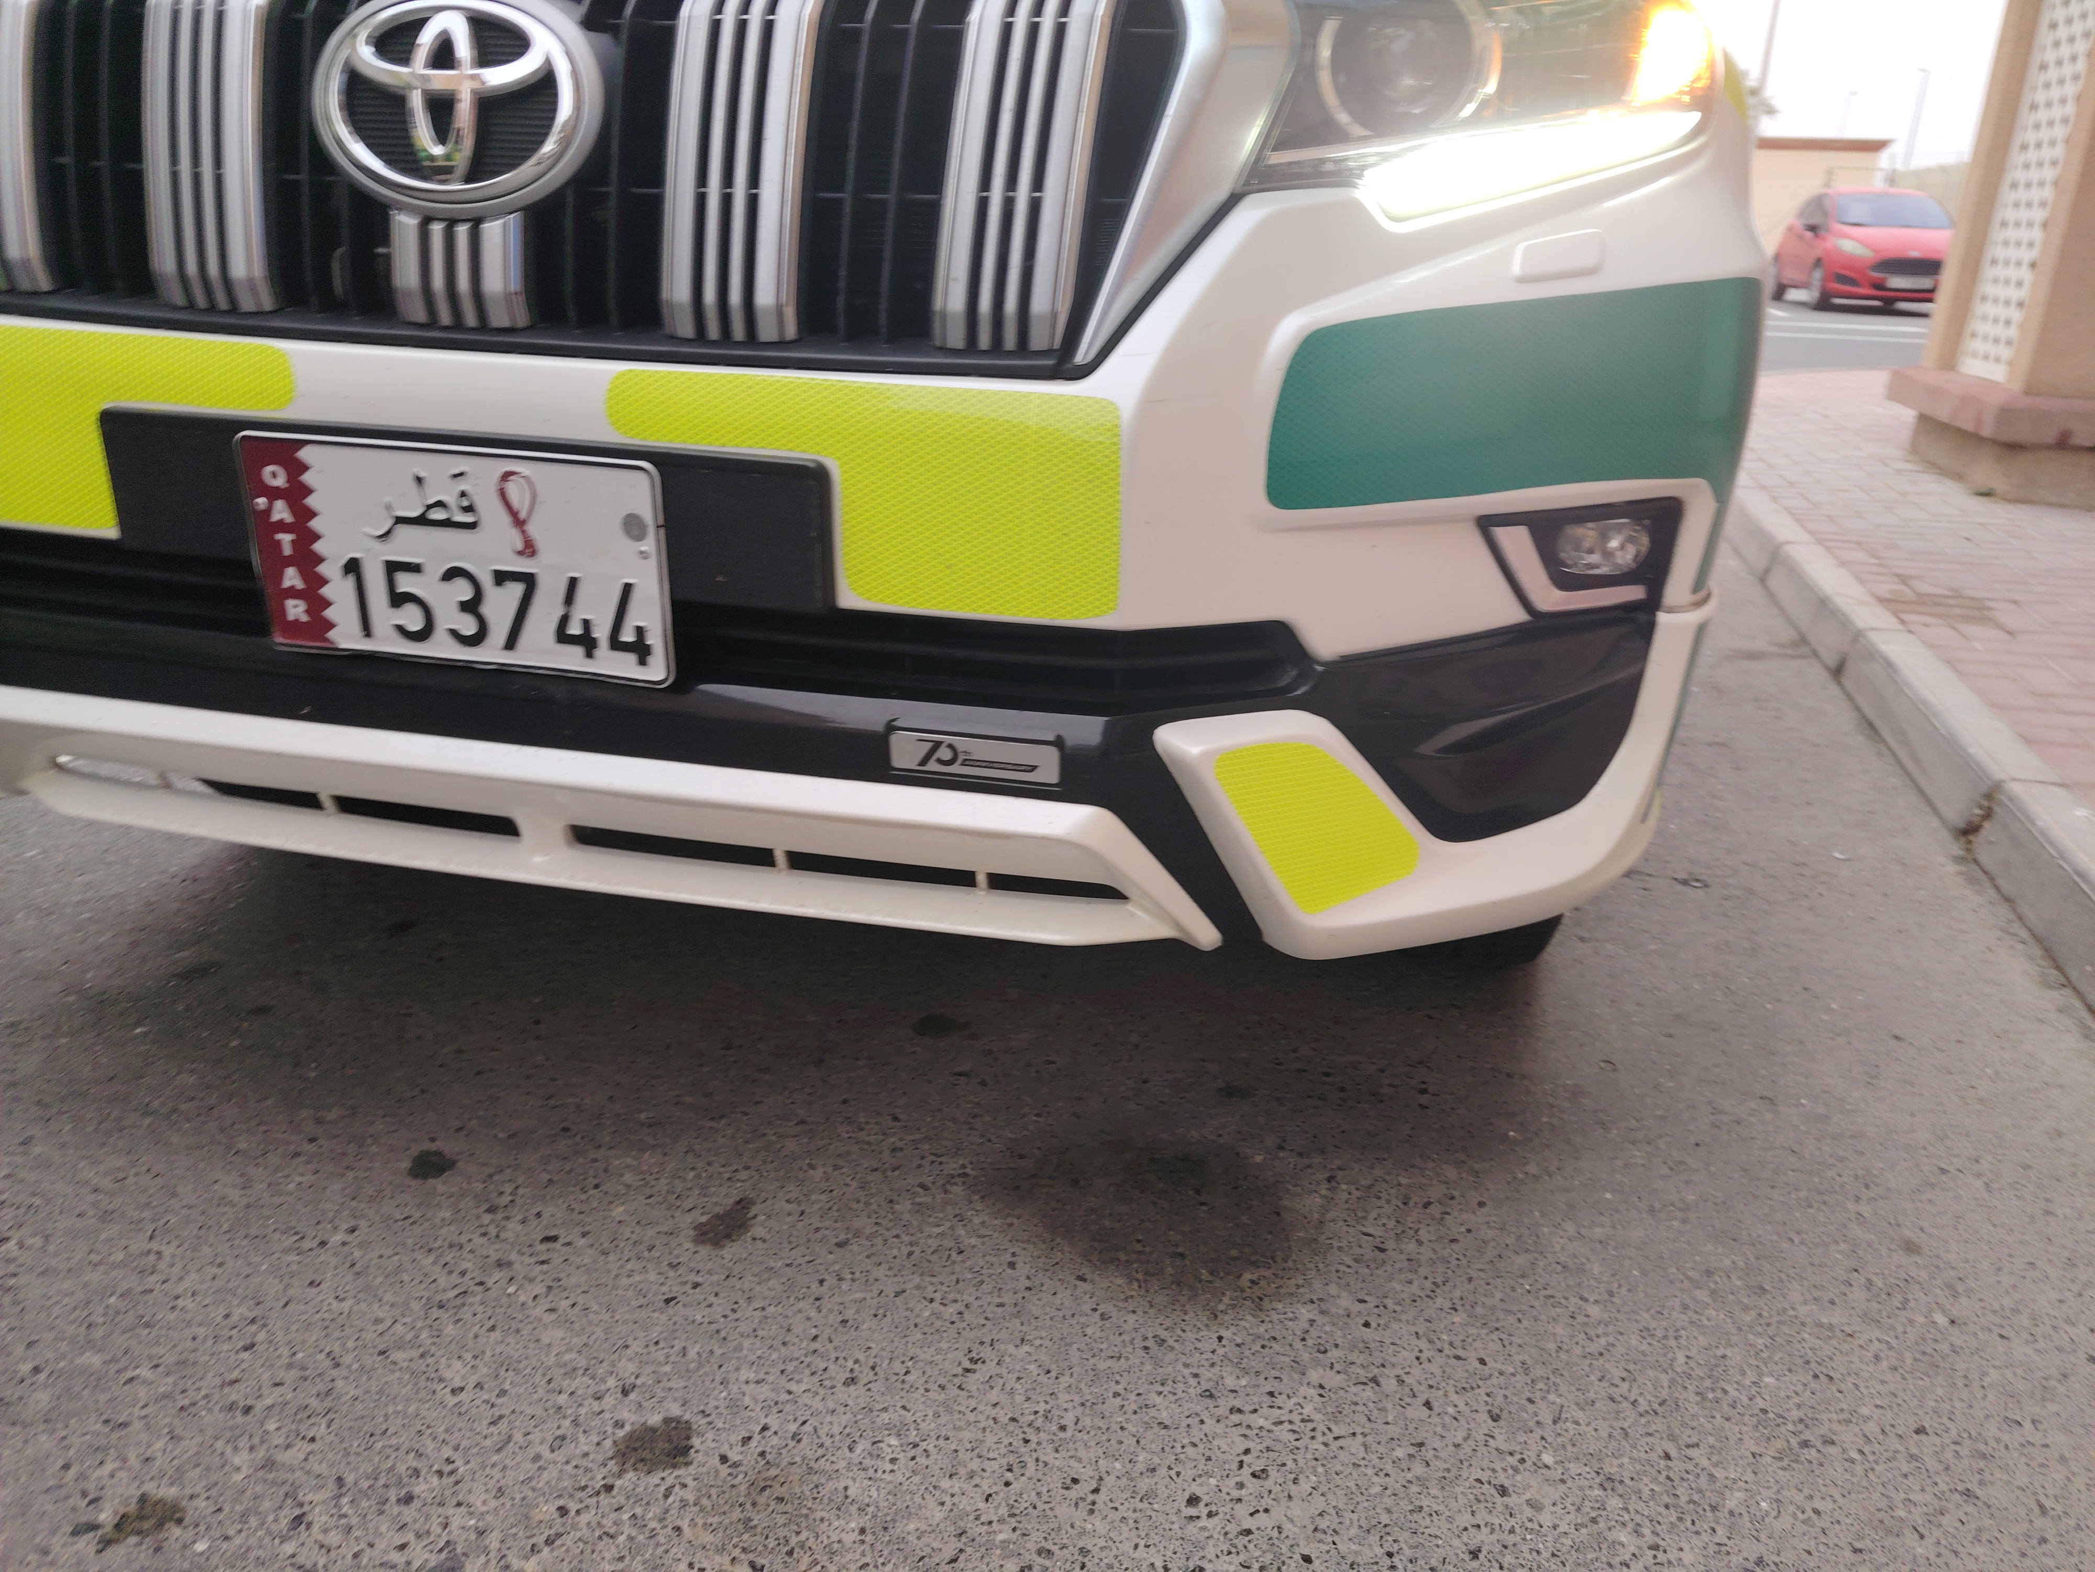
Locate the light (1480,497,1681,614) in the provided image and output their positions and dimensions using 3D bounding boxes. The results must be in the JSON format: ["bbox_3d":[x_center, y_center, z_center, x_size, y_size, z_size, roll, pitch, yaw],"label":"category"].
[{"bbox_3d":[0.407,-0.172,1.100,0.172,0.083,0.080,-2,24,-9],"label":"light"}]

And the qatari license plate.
[{"bbox_3d":[-0.407,-0.157,1.007,0.312,0.156,0.015,6,24,10],"label":"qatari license plate"}]

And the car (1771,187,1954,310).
[{"bbox_3d":[11.000,-7.170,19.380,1.740,1.490,3.980,6,22,12],"label":"car"}]

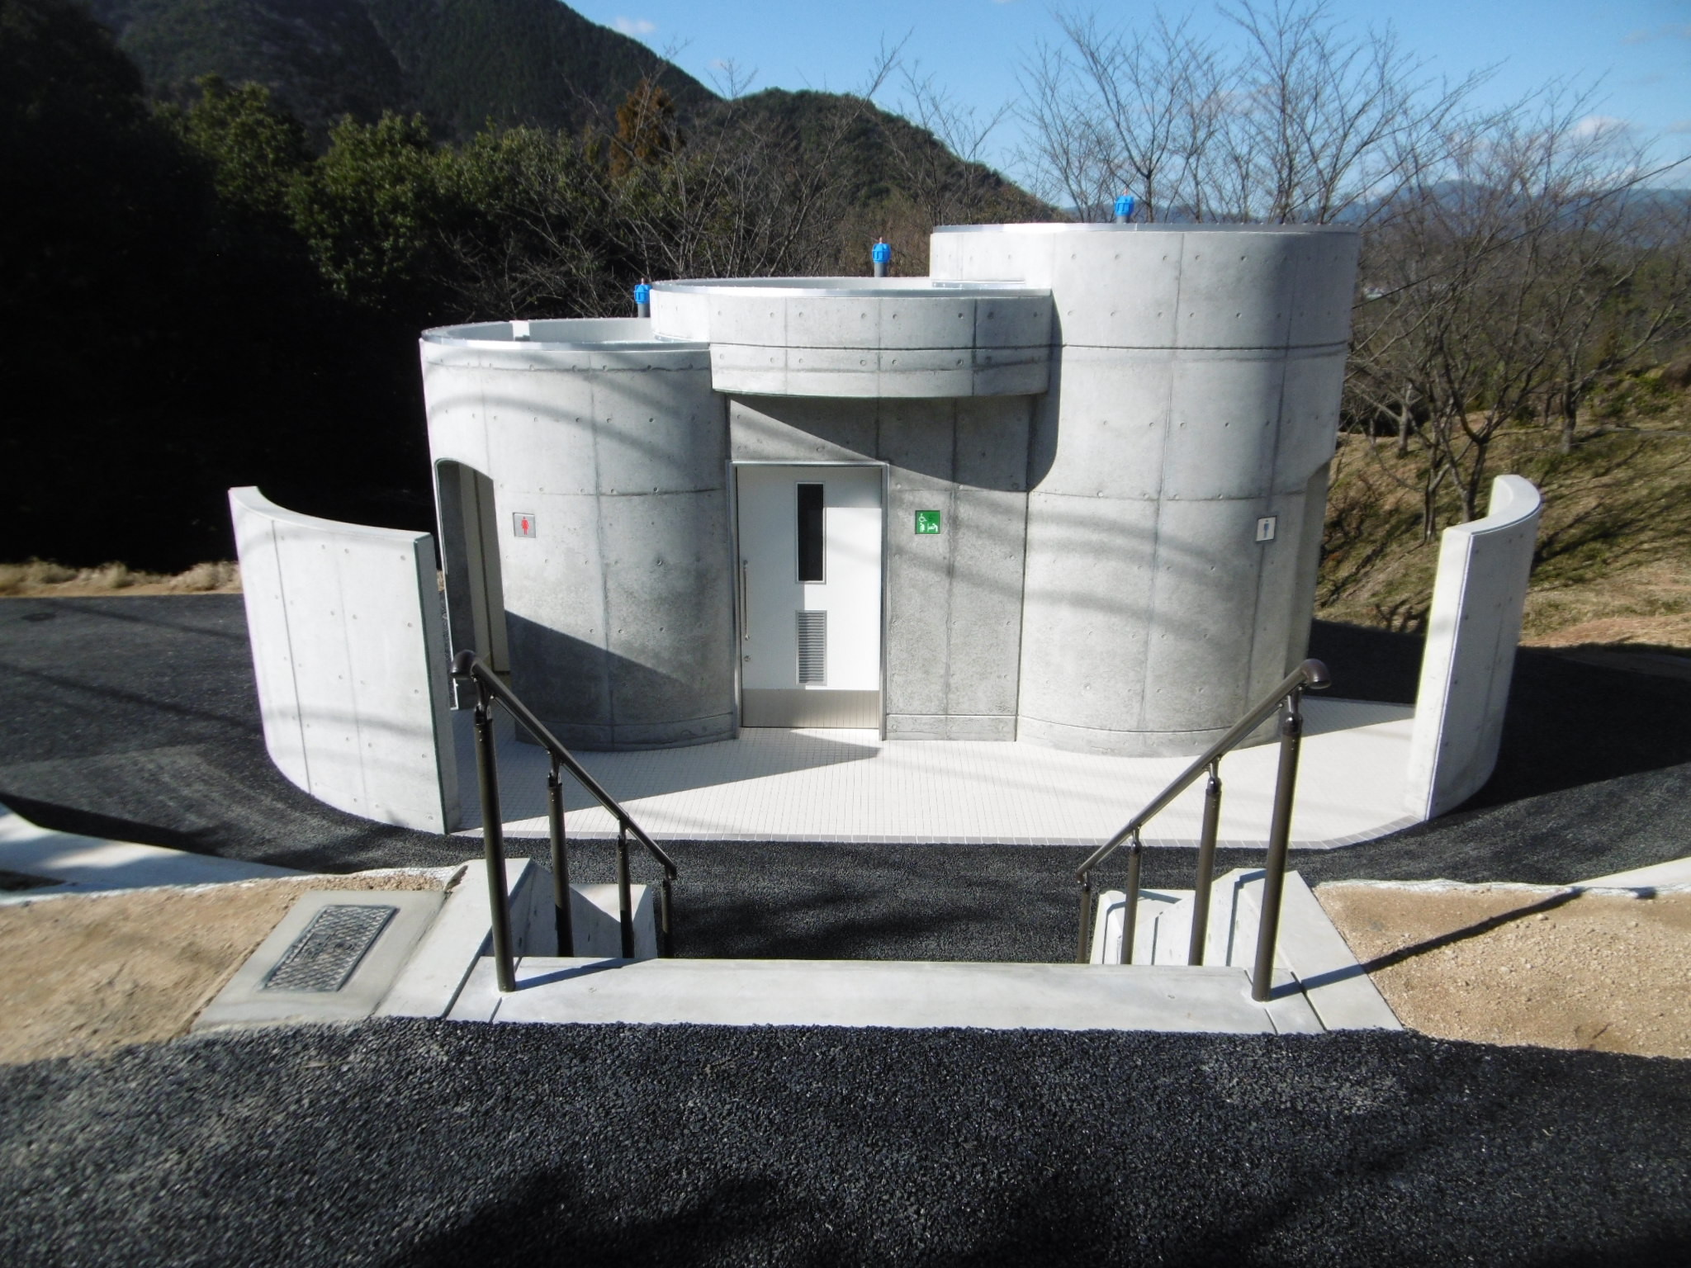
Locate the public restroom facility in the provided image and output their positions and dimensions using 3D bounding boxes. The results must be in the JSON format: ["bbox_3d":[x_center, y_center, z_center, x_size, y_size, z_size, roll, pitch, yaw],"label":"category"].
[{"bbox_3d":[0.256,-1.324,9.442,6.920,3.550,3.520,0,18,1],"label":"public restroom facility"}]

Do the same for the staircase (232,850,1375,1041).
[{"bbox_3d":[-0.055,1.259,4.049,2.710,1.590,2.390,0,18,1],"label":"staircase"}]

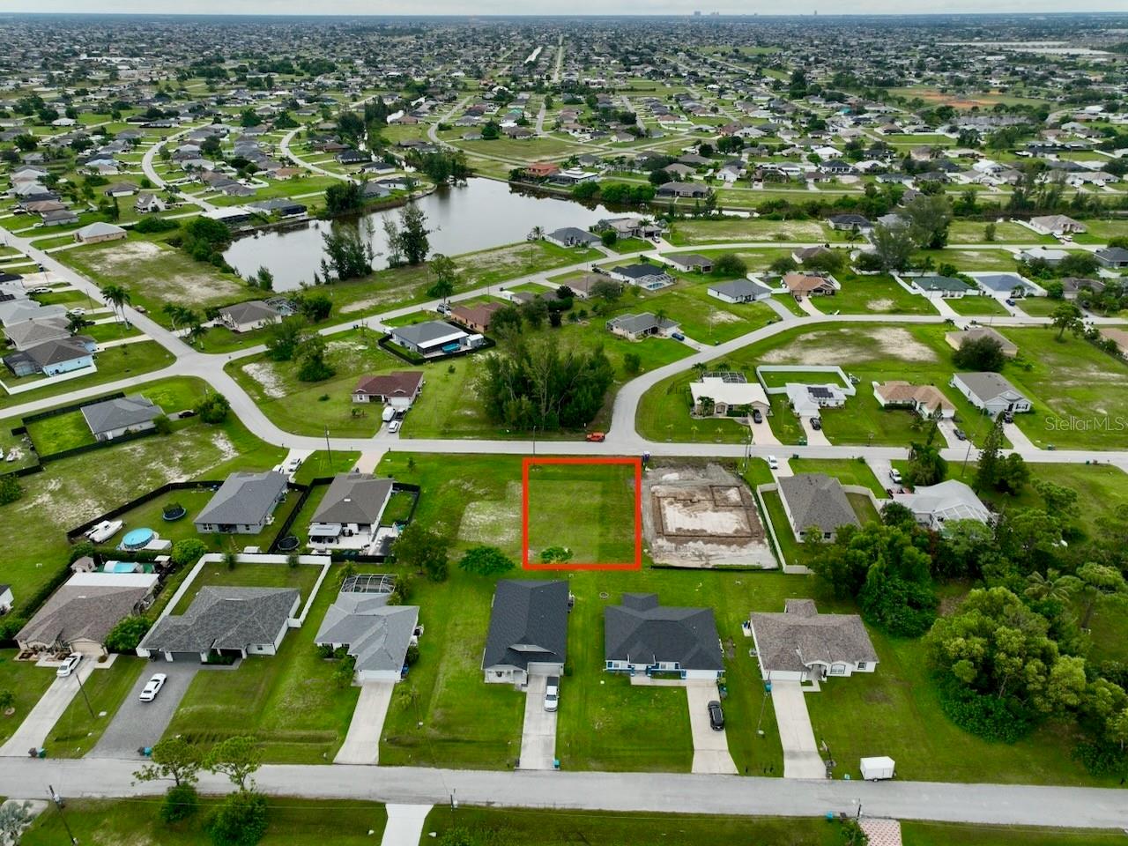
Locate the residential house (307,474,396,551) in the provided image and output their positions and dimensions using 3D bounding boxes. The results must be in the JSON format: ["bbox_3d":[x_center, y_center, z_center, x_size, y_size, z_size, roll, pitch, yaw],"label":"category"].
[{"bbox_3d":[-43.200,16.137,160.136,12.900,5.300,21.600,1,28,1],"label":"residential house"}]

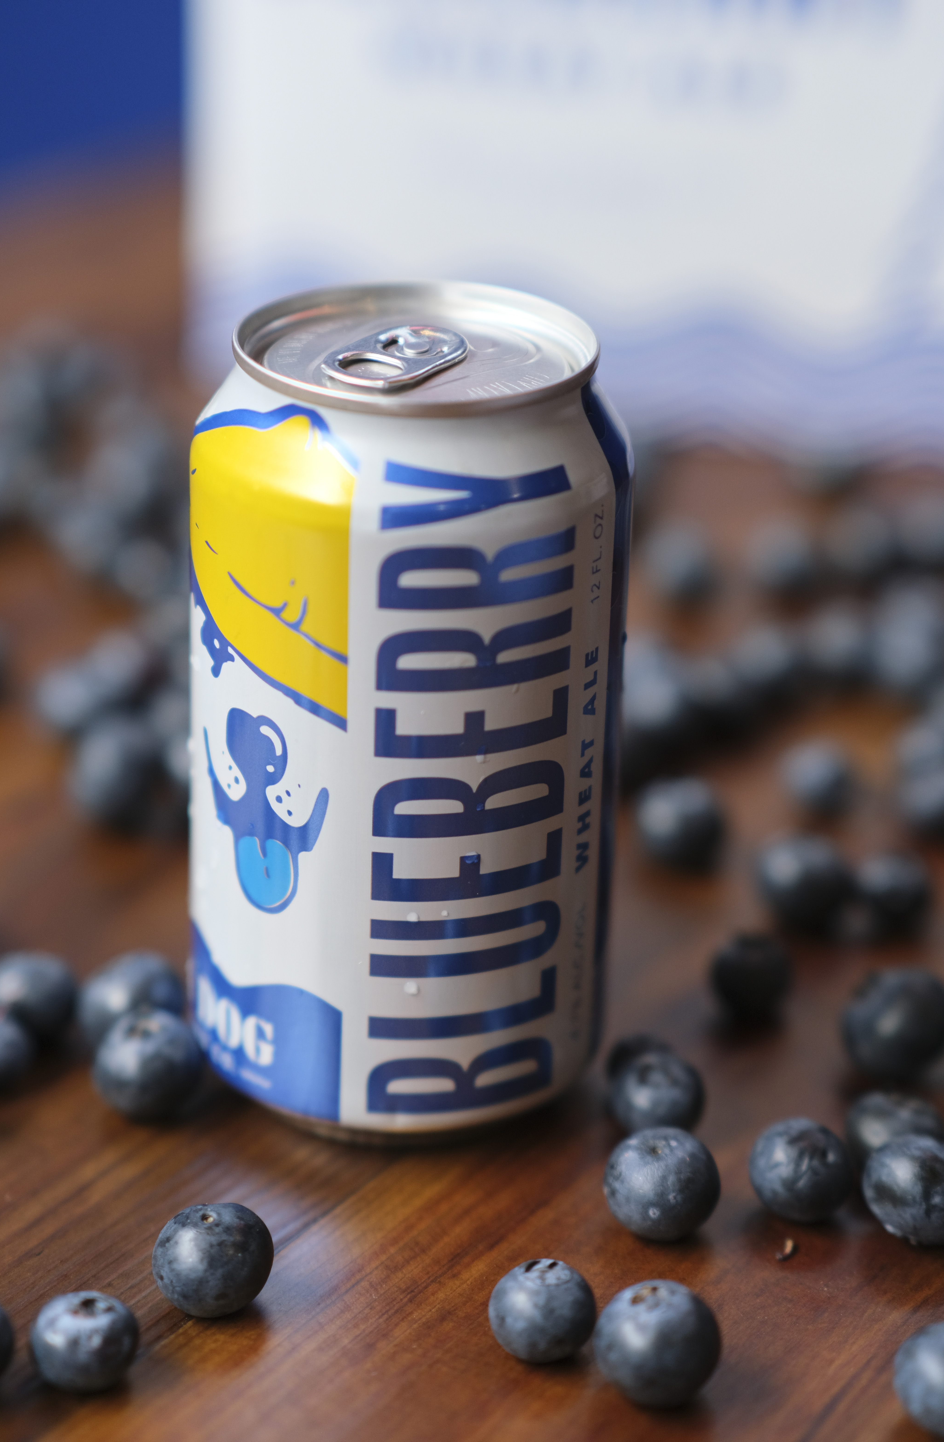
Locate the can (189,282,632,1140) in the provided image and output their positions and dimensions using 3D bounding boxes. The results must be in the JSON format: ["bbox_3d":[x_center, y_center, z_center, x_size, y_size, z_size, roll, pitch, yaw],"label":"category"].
[{"bbox_3d":[-0.010,0.000,0.517,0.066,0.123,0.066,2,25,-1],"label":"can"}]

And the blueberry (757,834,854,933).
[{"bbox_3d":[0.058,0.029,0.588,0.016,0.015,0.016,2,25,-1],"label":"blueberry"}]

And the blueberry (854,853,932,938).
[{"bbox_3d":[0.074,0.031,0.592,0.013,0.012,0.013,3,24,0],"label":"blueberry"}]

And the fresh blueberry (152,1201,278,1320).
[{"bbox_3d":[-0.036,0.076,0.474,0.017,0.016,0.017,3,24,0],"label":"fresh blueberry"}]

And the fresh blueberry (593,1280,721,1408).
[{"bbox_3d":[0.025,0.085,0.461,0.017,0.017,0.017,2,25,-1],"label":"fresh blueberry"}]

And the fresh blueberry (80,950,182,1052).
[{"bbox_3d":[-0.055,0.045,0.543,0.017,0.015,0.017,3,24,0],"label":"fresh blueberry"}]

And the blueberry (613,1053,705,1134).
[{"bbox_3d":[0.029,0.058,0.524,0.014,0.013,0.014,3,24,0],"label":"blueberry"}]

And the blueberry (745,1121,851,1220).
[{"bbox_3d":[0.049,0.067,0.504,0.015,0.014,0.015,3,24,0],"label":"blueberry"}]

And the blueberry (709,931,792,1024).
[{"bbox_3d":[0.047,0.043,0.563,0.013,0.012,0.013,3,24,0],"label":"blueberry"}]

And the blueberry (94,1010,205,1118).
[{"bbox_3d":[-0.051,0.053,0.524,0.017,0.016,0.017,2,25,-1],"label":"blueberry"}]

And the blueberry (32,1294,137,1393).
[{"bbox_3d":[-0.053,0.085,0.460,0.014,0.013,0.014,2,25,-1],"label":"blueberry"}]

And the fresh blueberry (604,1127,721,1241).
[{"bbox_3d":[0.028,0.069,0.498,0.017,0.016,0.017,2,25,-1],"label":"fresh blueberry"}]

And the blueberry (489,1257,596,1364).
[{"bbox_3d":[0.010,0.082,0.470,0.015,0.014,0.015,2,25,-1],"label":"blueberry"}]

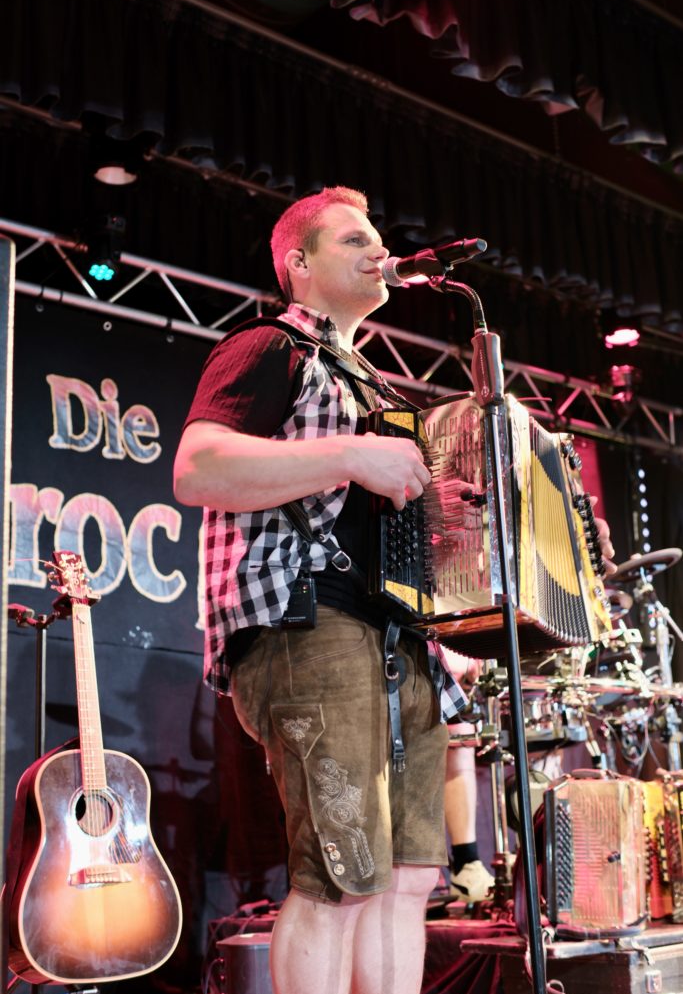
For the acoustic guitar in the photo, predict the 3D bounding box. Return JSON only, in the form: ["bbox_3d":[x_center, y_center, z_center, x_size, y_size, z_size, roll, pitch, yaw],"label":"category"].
[{"bbox_3d":[-0.614,0.608,3.041,0.410,1.030,0.125,5,-19,-37],"label":"acoustic guitar"}]

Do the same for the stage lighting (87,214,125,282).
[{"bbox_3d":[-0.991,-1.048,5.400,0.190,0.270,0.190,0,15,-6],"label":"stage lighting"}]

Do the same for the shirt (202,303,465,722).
[{"bbox_3d":[-0.028,0.024,2.420,0.330,0.750,0.480,-8,-12,32],"label":"shirt"}]

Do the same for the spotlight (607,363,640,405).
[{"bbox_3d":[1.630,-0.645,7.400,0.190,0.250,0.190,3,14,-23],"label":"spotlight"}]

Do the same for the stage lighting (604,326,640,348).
[{"bbox_3d":[1.603,-0.927,7.300,0.200,0.230,0.200,4,-57,-26],"label":"stage lighting"}]

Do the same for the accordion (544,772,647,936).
[{"bbox_3d":[0.647,0.905,3.250,0.255,0.380,0.240,-5,-11,20],"label":"accordion"}]

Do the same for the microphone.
[{"bbox_3d":[0.160,-0.415,2.260,0.240,0.052,0.052,-6,-11,43],"label":"microphone"}]

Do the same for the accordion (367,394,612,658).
[{"bbox_3d":[0.278,0.050,2.420,0.290,0.400,0.380,-8,-18,32],"label":"accordion"}]

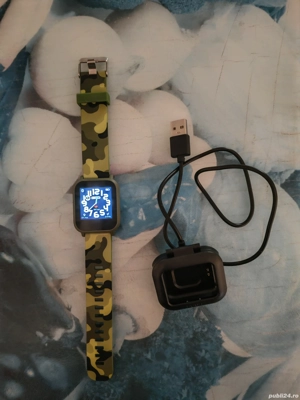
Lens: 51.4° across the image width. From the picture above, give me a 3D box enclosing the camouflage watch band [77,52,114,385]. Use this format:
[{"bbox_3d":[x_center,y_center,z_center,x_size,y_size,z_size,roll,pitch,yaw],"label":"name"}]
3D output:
[{"bbox_3d":[-0.040,0.015,0.234,0.025,0.009,0.242,-2,88,0],"label":"camouflage watch band"}]

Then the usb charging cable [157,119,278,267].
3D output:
[{"bbox_3d":[0.051,-0.006,0.235,0.091,0.009,0.111,0,88,0],"label":"usb charging cable"}]

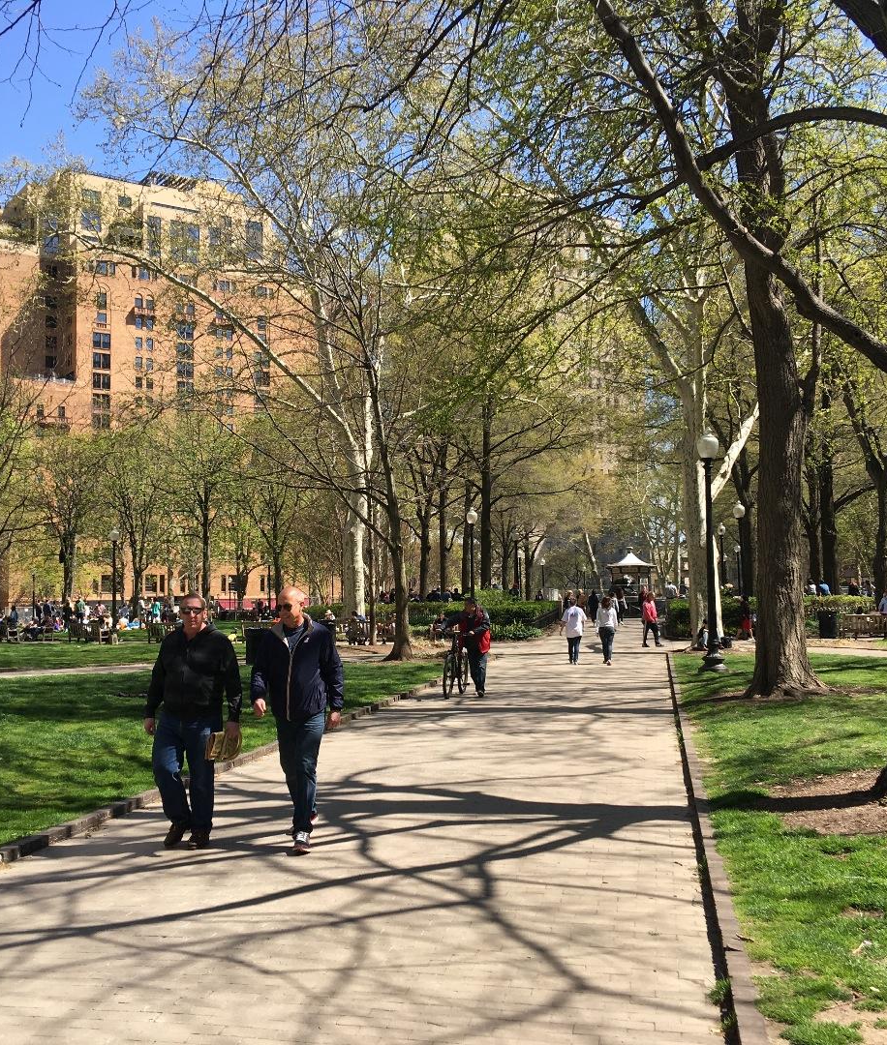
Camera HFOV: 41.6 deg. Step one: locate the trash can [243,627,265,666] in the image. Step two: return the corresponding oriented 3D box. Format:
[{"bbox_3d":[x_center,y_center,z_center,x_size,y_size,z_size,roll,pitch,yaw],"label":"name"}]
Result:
[{"bbox_3d":[-4.604,3.129,29.300,0.660,0.930,0.660,-1,-4,10],"label":"trash can"}]

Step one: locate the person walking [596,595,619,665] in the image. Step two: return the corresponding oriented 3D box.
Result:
[{"bbox_3d":[4.085,2.682,29.200,0.540,1.700,0.500,-1,-4,10],"label":"person walking"}]

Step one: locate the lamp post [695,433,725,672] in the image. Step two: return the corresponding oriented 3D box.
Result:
[{"bbox_3d":[5.891,0.635,25.700,0.600,5.200,0.600,-1,-4,10],"label":"lamp post"}]

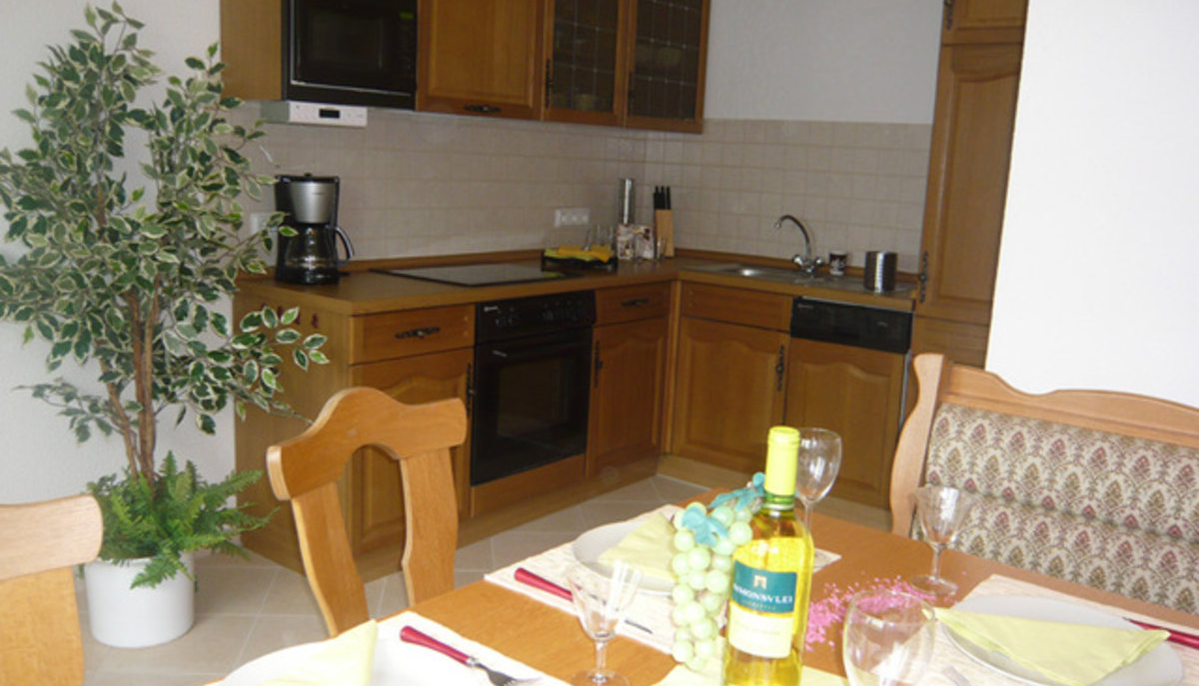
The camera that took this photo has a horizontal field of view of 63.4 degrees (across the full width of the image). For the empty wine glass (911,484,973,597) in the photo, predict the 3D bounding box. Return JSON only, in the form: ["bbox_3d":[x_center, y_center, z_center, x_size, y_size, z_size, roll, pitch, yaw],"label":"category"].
[{"bbox_3d":[0.448,0.260,1.277,0.076,0.128,0.076,7,11,20],"label":"empty wine glass"}]

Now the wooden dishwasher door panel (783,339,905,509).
[{"bbox_3d":[0.873,0.281,3.494,0.452,0.550,0.025,11,14,40],"label":"wooden dishwasher door panel"}]

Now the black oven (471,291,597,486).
[{"bbox_3d":[-0.427,0.101,3.497,0.545,0.606,0.597,11,13,37],"label":"black oven"}]

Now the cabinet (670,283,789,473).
[{"bbox_3d":[0.669,0.114,4.041,0.536,0.723,0.565,11,13,37],"label":"cabinet"}]

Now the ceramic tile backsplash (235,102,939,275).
[{"bbox_3d":[0.171,-0.532,3.327,1.553,0.595,2.169,11,13,37],"label":"ceramic tile backsplash"}]

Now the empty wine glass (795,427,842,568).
[{"bbox_3d":[0.299,0.212,1.372,0.079,0.175,0.079,5,10,13],"label":"empty wine glass"}]

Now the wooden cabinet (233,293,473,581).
[{"bbox_3d":[-0.777,0.263,3.104,0.565,0.832,0.481,11,13,37],"label":"wooden cabinet"}]

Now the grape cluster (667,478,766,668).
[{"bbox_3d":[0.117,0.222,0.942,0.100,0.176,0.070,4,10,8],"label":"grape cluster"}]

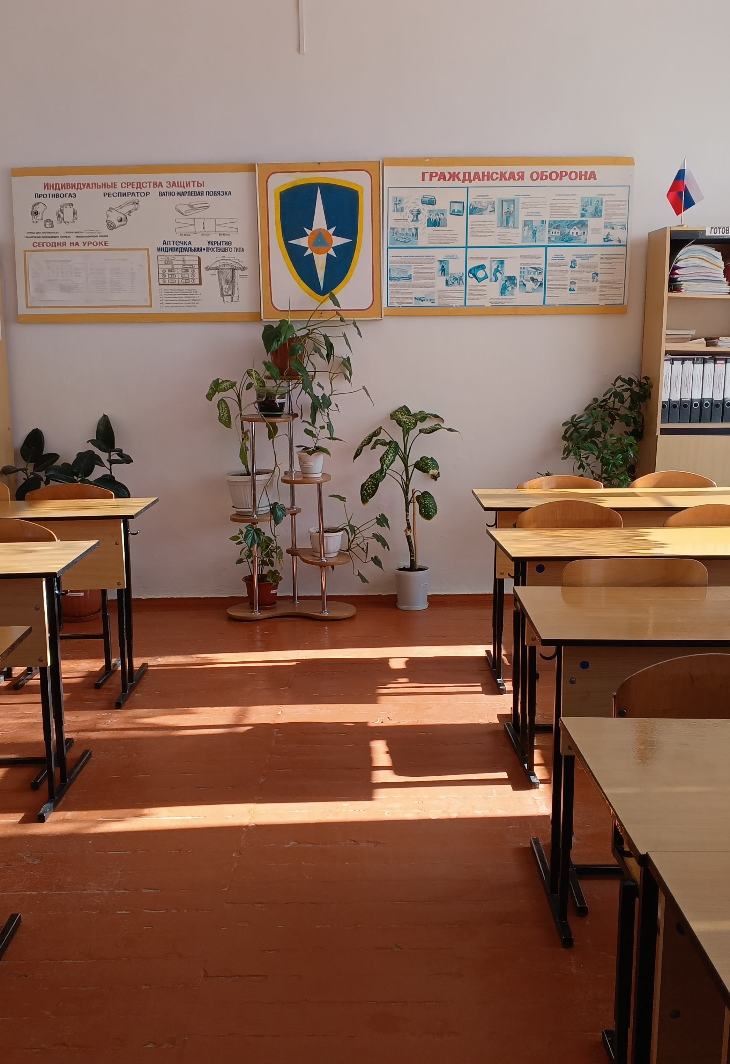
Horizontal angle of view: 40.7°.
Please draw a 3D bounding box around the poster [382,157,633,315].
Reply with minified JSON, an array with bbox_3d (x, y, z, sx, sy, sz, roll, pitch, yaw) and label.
[{"bbox_3d":[0.728,-1.508,5.045,1.268,0.780,0.030,-1,11,-1],"label":"poster"}]

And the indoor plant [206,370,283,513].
[{"bbox_3d":[-0.627,-0.454,5.069,0.400,0.750,0.360,0,10,0],"label":"indoor plant"}]

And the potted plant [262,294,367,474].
[{"bbox_3d":[-0.257,-0.735,4.940,0.530,0.880,0.380,-1,11,-1],"label":"potted plant"}]

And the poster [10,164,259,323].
[{"bbox_3d":[-1.168,-1.464,5.035,1.243,0.767,0.030,-1,11,-1],"label":"poster"}]

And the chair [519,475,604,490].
[{"bbox_3d":[0.883,0.188,4.321,0.420,0.832,0.470,0,10,0],"label":"chair"}]

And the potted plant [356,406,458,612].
[{"bbox_3d":[0.212,-0.113,5.101,0.515,1.085,0.420,-1,11,-1],"label":"potted plant"}]

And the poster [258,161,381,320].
[{"bbox_3d":[-0.229,-1.483,5.038,0.625,0.780,0.030,-1,11,-1],"label":"poster"}]

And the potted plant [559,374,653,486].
[{"bbox_3d":[1.223,-0.227,5.020,0.450,1.150,0.420,-1,11,-1],"label":"potted plant"}]

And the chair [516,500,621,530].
[{"bbox_3d":[0.757,0.328,3.533,0.420,0.835,0.470,0,10,0],"label":"chair"}]

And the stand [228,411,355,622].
[{"bbox_3d":[-0.388,-0.143,5.059,0.680,1.170,0.290,-1,11,-1],"label":"stand"}]

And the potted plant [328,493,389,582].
[{"bbox_3d":[-0.070,0.032,5.125,0.400,0.470,0.340,0,10,0],"label":"potted plant"}]

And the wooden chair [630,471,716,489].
[{"bbox_3d":[1.347,0.183,4.183,0.410,0.830,0.460,-1,11,0],"label":"wooden chair"}]

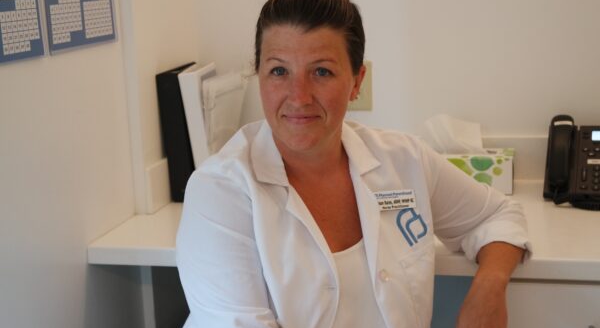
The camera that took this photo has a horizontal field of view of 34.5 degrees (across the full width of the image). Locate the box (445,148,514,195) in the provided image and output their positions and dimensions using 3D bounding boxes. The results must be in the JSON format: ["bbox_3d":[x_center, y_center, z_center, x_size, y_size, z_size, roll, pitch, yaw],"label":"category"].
[{"bbox_3d":[0.372,0.015,2.215,0.233,0.085,0.115,1,11,12],"label":"box"}]

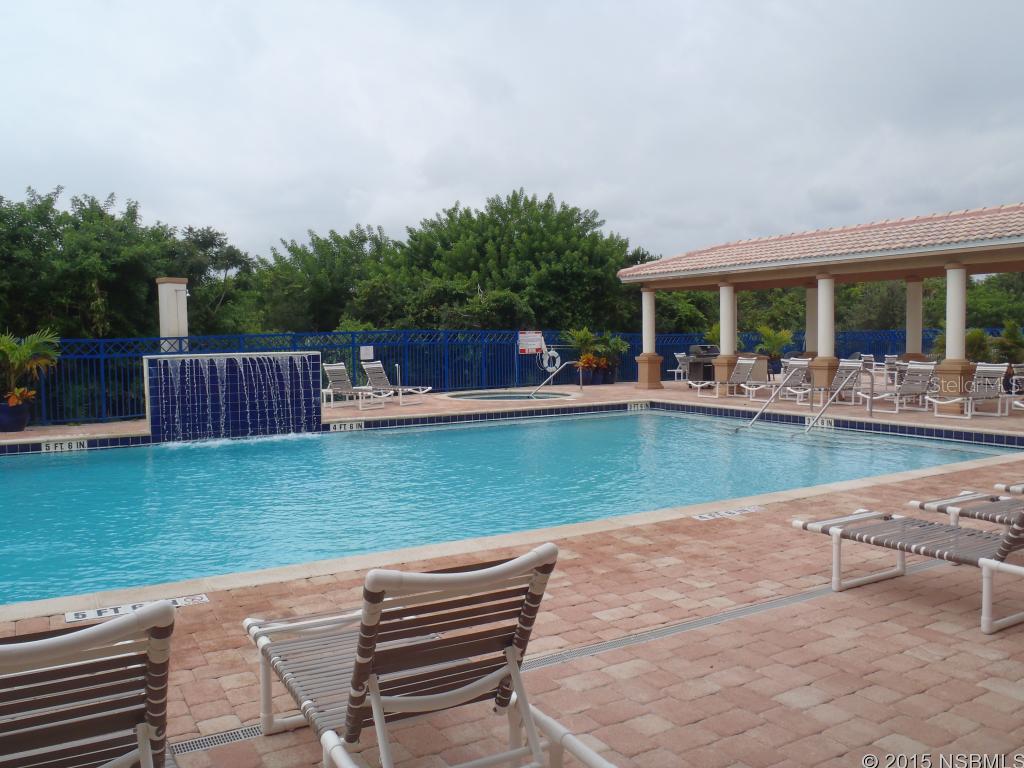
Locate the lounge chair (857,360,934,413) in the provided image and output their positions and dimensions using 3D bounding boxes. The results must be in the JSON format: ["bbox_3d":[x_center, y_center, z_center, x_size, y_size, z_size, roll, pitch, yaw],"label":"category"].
[{"bbox_3d":[6.907,0.039,14.584,1.700,0.850,0.640,-3,4,-28],"label":"lounge chair"}]

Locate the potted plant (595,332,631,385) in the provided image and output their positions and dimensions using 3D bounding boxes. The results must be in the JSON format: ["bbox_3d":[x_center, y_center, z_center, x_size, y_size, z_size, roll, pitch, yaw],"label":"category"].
[{"bbox_3d":[2.839,-0.720,23.400,1.050,1.470,1.050,-1,4,0],"label":"potted plant"}]

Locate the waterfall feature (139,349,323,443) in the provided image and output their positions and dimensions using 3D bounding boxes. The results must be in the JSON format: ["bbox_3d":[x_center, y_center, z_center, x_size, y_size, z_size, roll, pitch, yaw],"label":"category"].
[{"bbox_3d":[-4.630,0.198,13.937,2.800,1.384,0.480,-3,4,-28],"label":"waterfall feature"}]

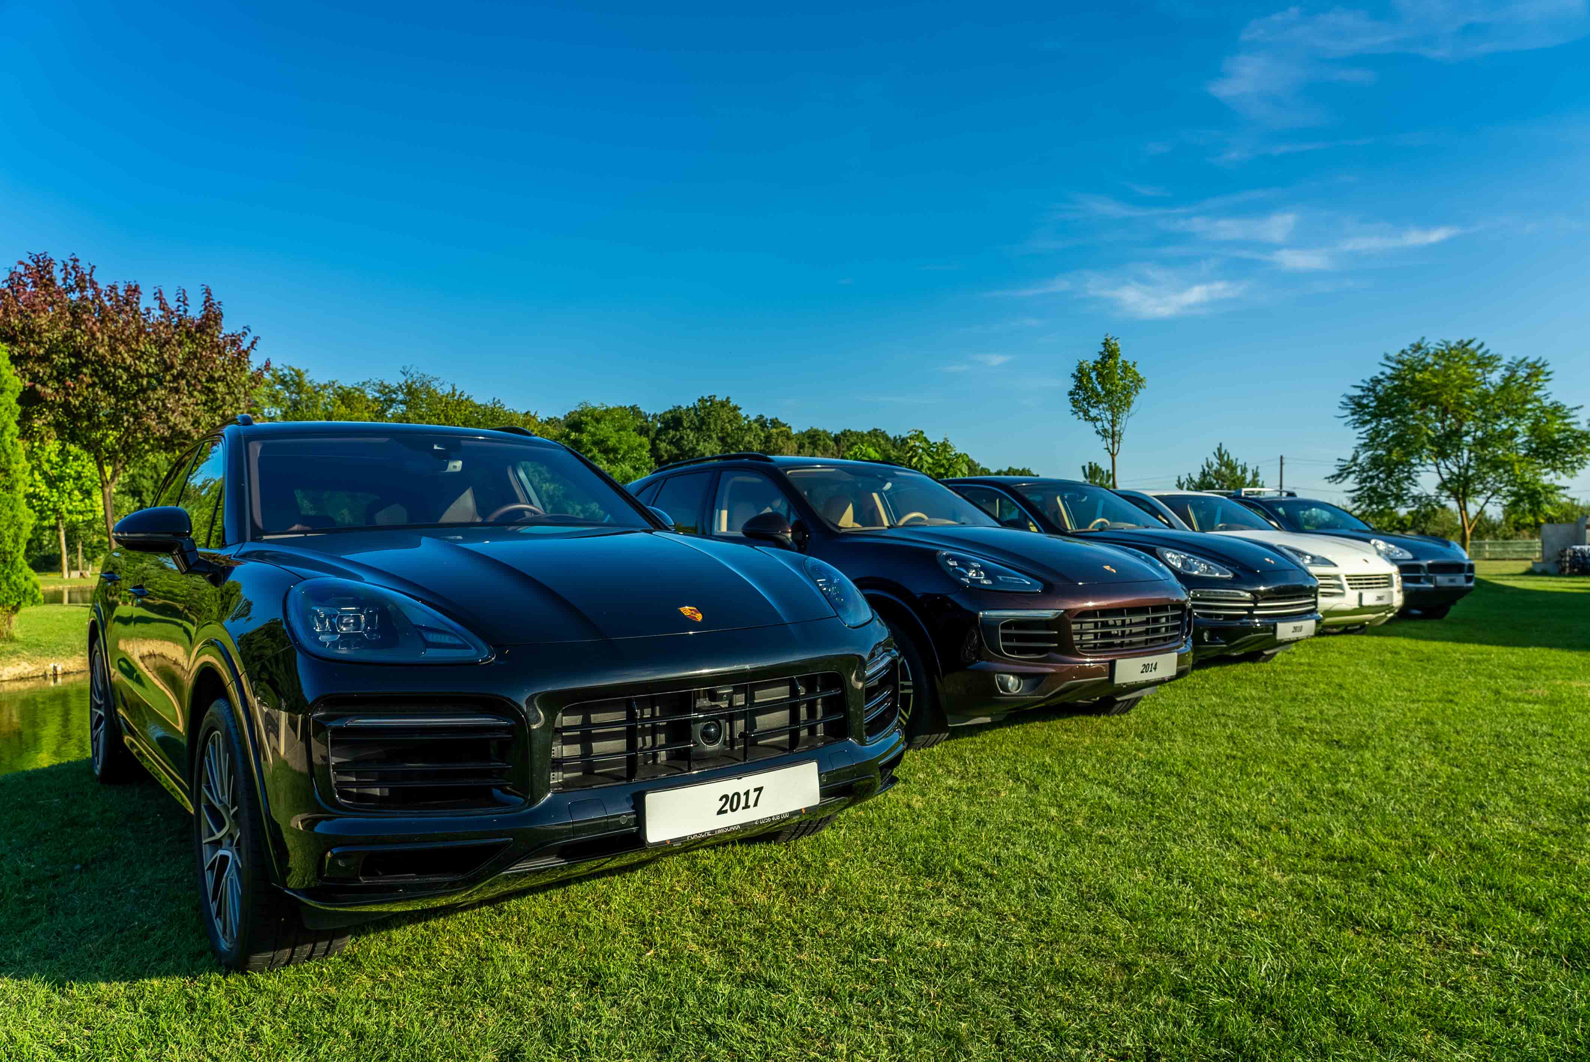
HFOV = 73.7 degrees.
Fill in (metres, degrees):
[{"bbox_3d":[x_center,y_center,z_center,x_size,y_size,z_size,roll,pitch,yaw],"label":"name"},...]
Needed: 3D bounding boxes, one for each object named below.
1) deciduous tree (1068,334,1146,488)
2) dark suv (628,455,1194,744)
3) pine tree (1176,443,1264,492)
[{"bbox_3d":[8.290,-1.950,27.971,2.050,6.430,2.050,-1,-1,0],"label":"deciduous tree"},{"bbox_3d":[0.275,0.320,7.219,2.030,1.700,4.865,0,-1,-37],"label":"dark suv"},{"bbox_3d":[12.862,-0.709,31.982,2.900,3.900,2.900,-1,-1,0],"label":"pine tree"}]

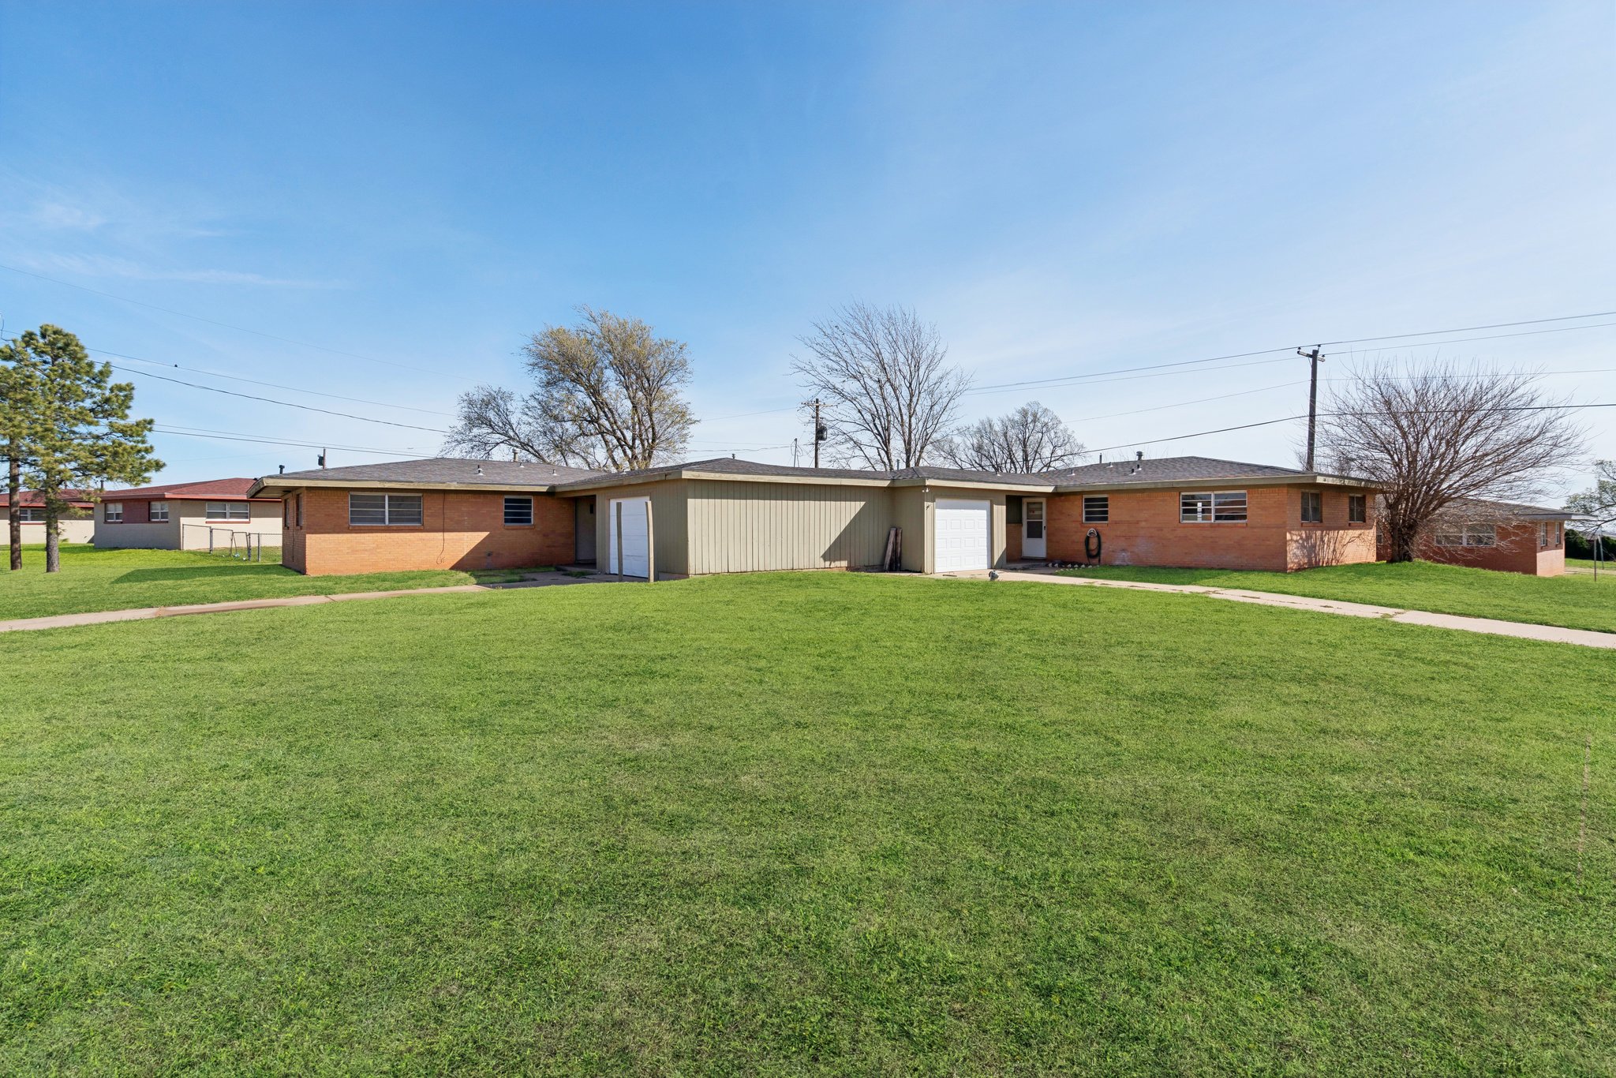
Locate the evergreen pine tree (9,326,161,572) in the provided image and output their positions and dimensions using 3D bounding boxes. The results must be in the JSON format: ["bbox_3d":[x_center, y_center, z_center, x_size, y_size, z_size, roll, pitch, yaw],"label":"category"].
[{"bbox_3d":[-21.700,-2.680,21.400,4.000,7.300,4.000,1,2,45],"label":"evergreen pine tree"}]

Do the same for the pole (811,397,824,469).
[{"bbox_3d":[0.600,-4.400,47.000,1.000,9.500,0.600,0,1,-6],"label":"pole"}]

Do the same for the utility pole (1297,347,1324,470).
[{"bbox_3d":[20.970,-3.470,30.000,2.200,9.100,0.400,-1,1,-33],"label":"utility pole"}]

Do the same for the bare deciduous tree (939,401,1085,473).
[{"bbox_3d":[16.500,-5.500,58.000,11.600,11.400,10.800,0,1,16],"label":"bare deciduous tree"}]

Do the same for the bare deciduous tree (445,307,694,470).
[{"bbox_3d":[-13.200,-6.200,40.000,12.900,13.400,11.200,0,1,-18],"label":"bare deciduous tree"}]

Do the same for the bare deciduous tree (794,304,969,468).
[{"bbox_3d":[4.170,-6.650,42.000,10.200,14.200,9.800,0,1,0],"label":"bare deciduous tree"}]

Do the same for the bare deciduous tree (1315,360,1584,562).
[{"bbox_3d":[20.600,-2.500,23.300,7.200,6.700,6.900,-1,2,-41],"label":"bare deciduous tree"}]

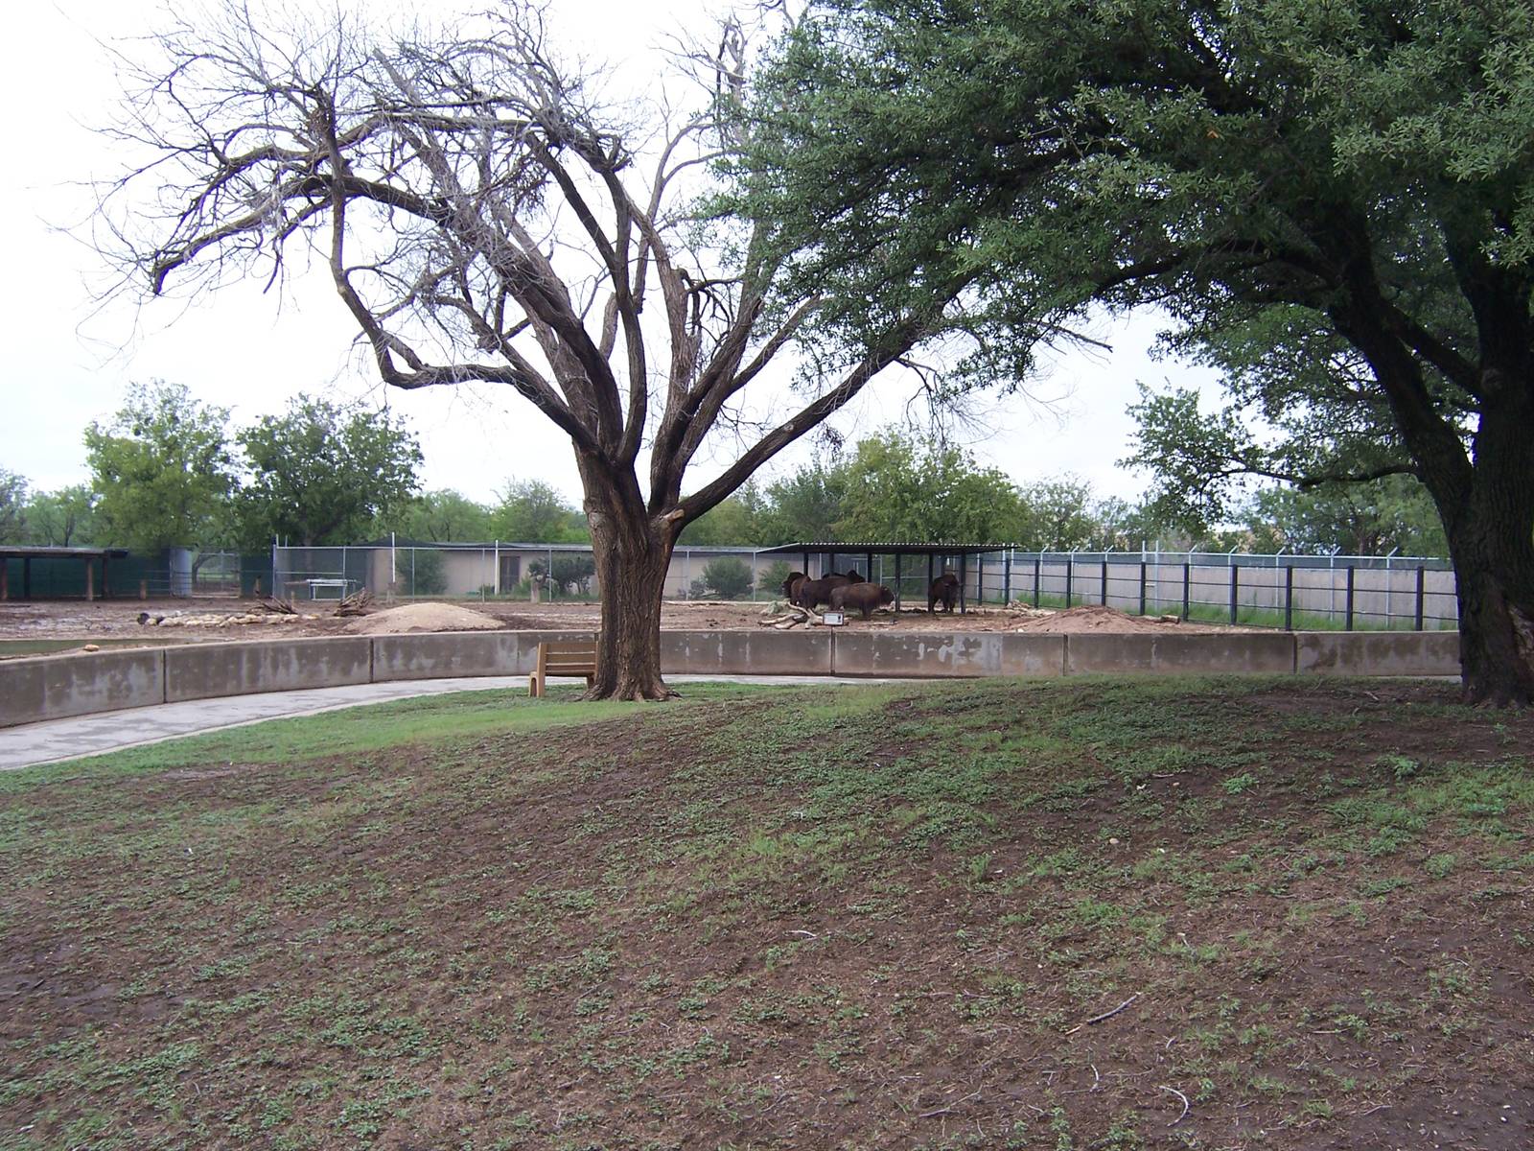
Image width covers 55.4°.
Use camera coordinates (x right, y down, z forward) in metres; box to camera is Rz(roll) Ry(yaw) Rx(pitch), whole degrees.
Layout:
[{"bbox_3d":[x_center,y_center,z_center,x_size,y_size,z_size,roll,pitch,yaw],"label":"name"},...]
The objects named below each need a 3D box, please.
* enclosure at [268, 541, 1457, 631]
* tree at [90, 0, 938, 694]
[{"bbox_3d":[-1.000,0.270,50.500,33.000,2.800,30.500,0,1,-14],"label":"enclosure"},{"bbox_3d":[-3.450,-3.450,22.400,12.900,10.700,11.300,0,1,0],"label":"tree"}]

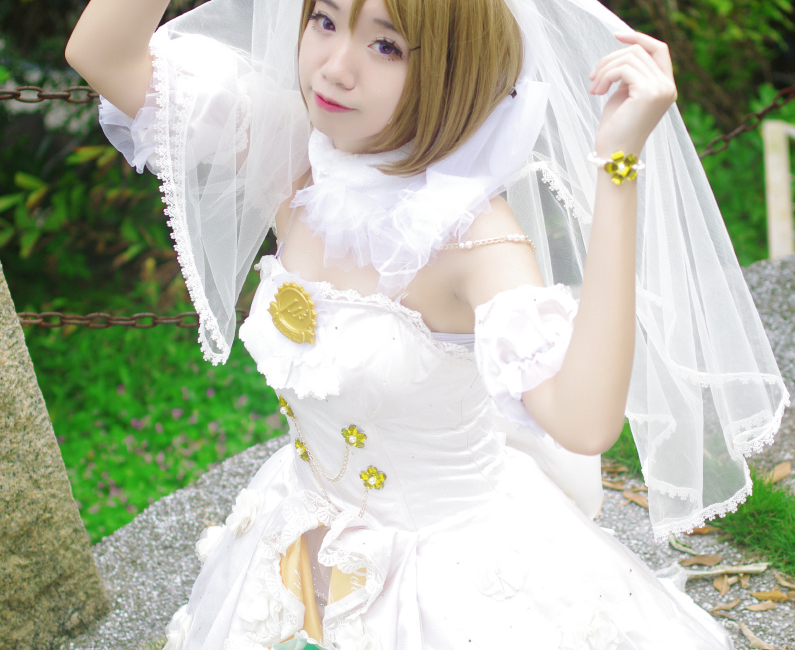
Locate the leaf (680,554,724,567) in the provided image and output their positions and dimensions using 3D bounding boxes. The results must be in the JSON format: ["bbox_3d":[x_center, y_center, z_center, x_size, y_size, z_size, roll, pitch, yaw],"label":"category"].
[{"bbox_3d":[0.408,0.316,2.313,0.058,0.012,0.020,-6,22,-5],"label":"leaf"}]

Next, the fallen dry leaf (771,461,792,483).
[{"bbox_3d":[0.490,0.188,2.205,0.018,0.012,0.057,14,34,36],"label":"fallen dry leaf"}]

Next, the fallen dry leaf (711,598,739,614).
[{"bbox_3d":[0.376,0.321,1.968,0.040,0.010,0.012,-18,28,-20],"label":"fallen dry leaf"}]

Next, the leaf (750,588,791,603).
[{"bbox_3d":[0.479,0.349,2.221,0.049,0.012,0.020,6,24,23],"label":"leaf"}]

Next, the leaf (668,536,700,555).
[{"bbox_3d":[0.341,0.267,2.083,0.012,0.012,0.054,-21,30,-25],"label":"leaf"}]

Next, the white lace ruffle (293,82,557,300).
[{"bbox_3d":[0.020,-0.127,1.650,0.210,0.170,0.200,-2,27,1],"label":"white lace ruffle"}]

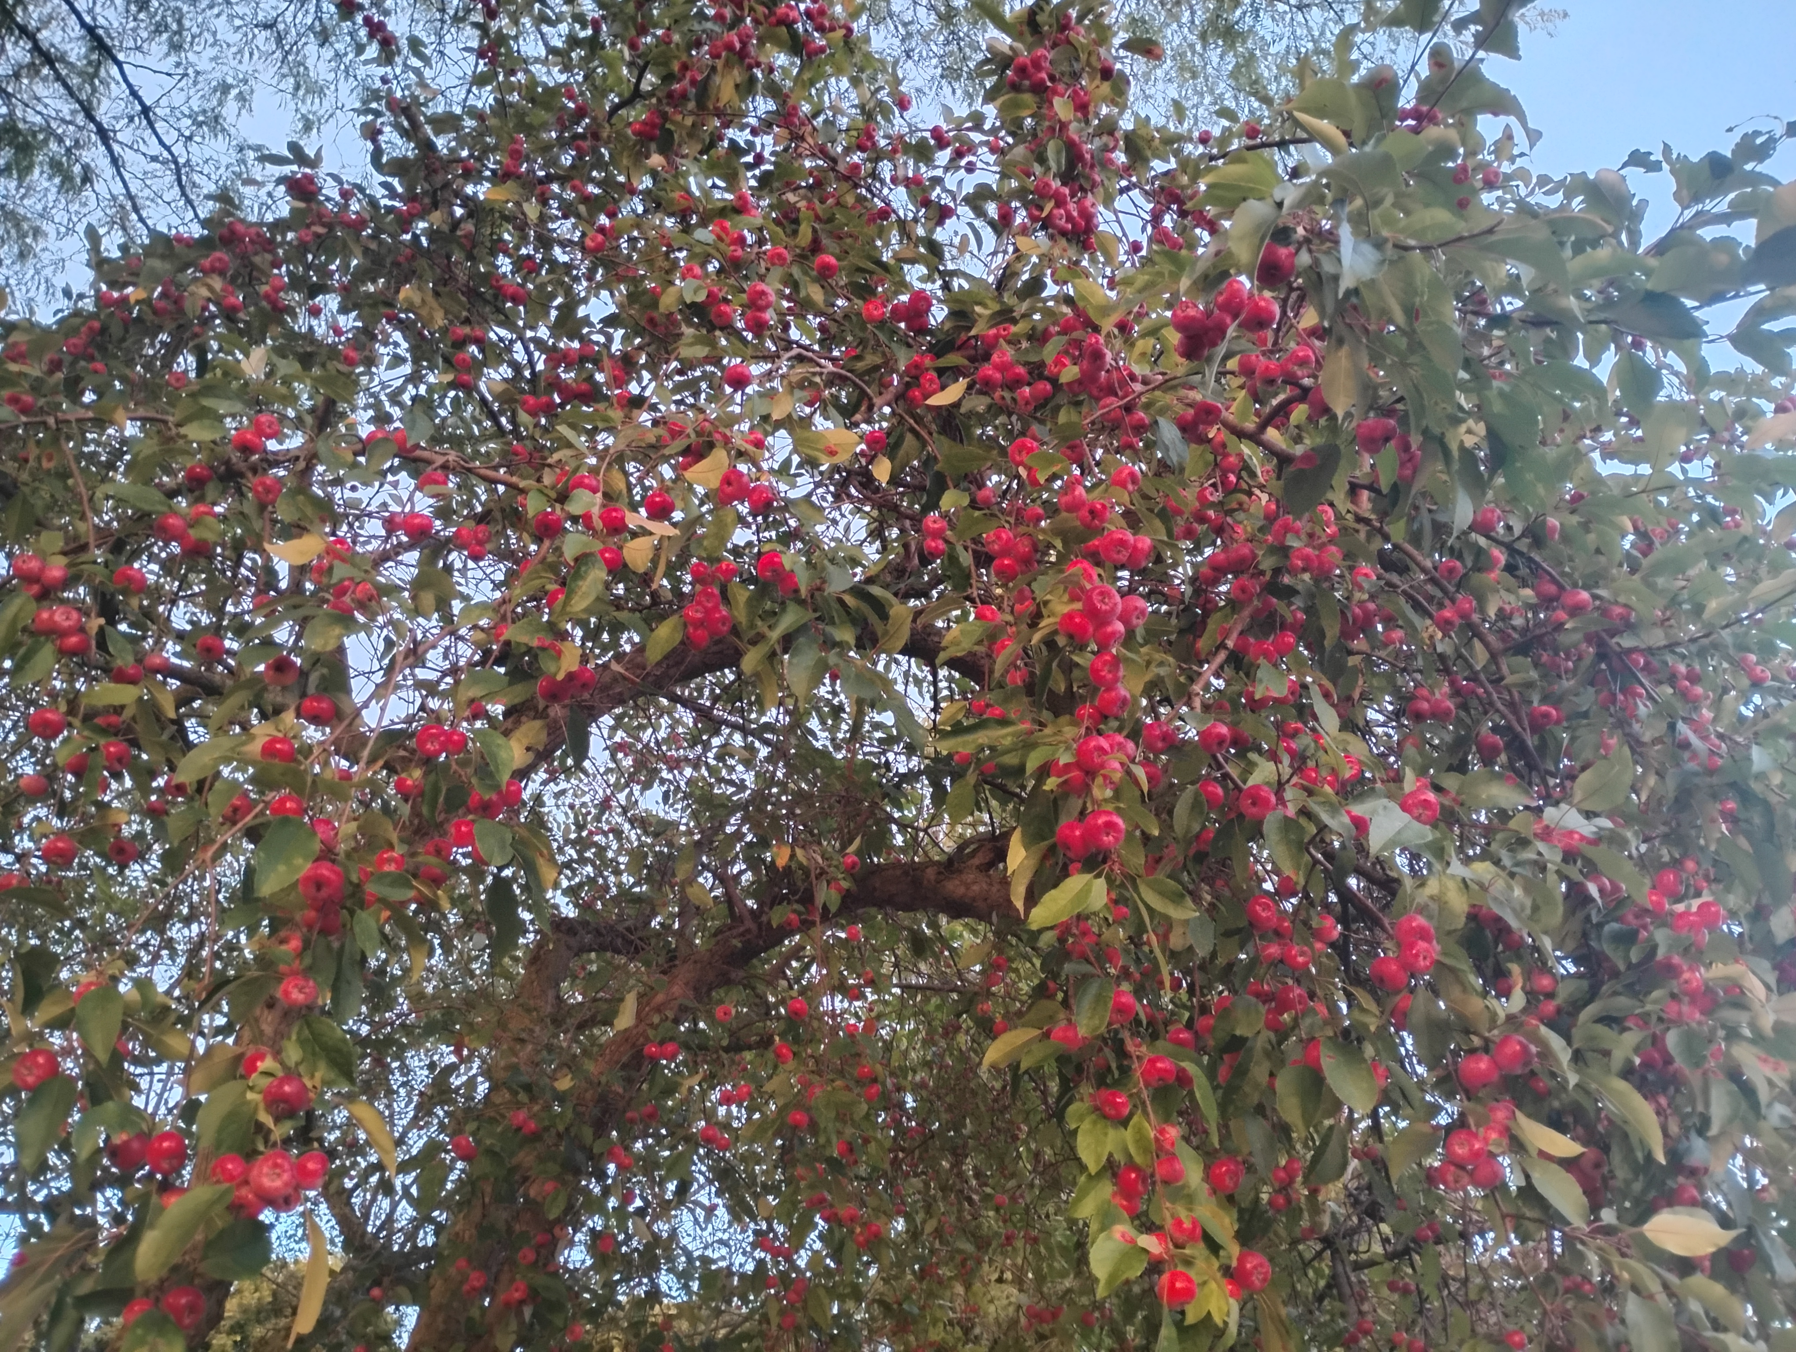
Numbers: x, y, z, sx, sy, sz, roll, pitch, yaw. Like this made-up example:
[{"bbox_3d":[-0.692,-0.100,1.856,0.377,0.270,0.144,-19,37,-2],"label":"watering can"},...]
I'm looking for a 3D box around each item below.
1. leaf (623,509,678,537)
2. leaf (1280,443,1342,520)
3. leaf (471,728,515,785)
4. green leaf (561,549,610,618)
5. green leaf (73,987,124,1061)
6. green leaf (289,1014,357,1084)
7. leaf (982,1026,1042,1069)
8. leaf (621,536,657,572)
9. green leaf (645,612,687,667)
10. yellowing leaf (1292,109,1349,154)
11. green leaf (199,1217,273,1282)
[{"bbox_3d":[-0.221,-0.137,1.300,0.052,0.012,0.020,23,-43,-11],"label":"leaf"},{"bbox_3d":[0.312,-0.147,1.100,0.035,0.013,0.065,29,-61,10],"label":"leaf"},{"bbox_3d":[-0.339,0.067,1.220,0.031,0.054,0.015,-31,20,-15],"label":"leaf"},{"bbox_3d":[-0.280,-0.083,1.300,0.031,0.067,0.014,31,7,-12],"label":"green leaf"},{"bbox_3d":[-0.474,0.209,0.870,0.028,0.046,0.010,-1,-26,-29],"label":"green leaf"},{"bbox_3d":[-0.367,0.239,0.930,0.055,0.037,0.015,55,-26,-12],"label":"green leaf"},{"bbox_3d":[0.090,0.296,1.150,0.053,0.022,0.011,-32,15,-4],"label":"leaf"},{"bbox_3d":[-0.231,-0.109,1.300,0.031,0.017,0.037,24,-55,-11],"label":"leaf"},{"bbox_3d":[-0.220,-0.033,1.380,0.026,0.058,0.011,38,-5,-28],"label":"green leaf"},{"bbox_3d":[0.281,-0.362,0.970,0.047,0.012,0.020,37,-25,0],"label":"yellowing leaf"},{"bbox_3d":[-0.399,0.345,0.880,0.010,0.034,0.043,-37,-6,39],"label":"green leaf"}]

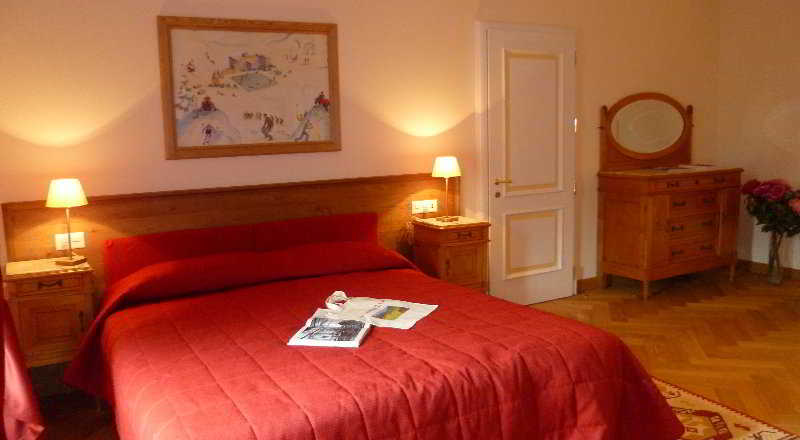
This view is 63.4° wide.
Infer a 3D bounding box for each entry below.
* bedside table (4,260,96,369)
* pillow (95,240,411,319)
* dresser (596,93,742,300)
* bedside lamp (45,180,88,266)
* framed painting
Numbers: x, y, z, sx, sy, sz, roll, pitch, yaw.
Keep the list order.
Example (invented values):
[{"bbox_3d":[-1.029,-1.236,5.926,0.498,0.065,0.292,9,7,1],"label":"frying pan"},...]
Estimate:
[{"bbox_3d":[-1.703,0.609,3.223,0.384,0.771,0.397,-6,9,-29],"label":"bedside table"},{"bbox_3d":[-0.752,0.277,3.663,1.726,0.192,0.411,-6,9,-29],"label":"pillow"},{"bbox_3d":[2.251,-0.242,5.367,1.178,1.617,0.500,-6,9,-29],"label":"dresser"},{"bbox_3d":[-1.629,0.010,3.179,0.185,0.425,0.185,-6,9,-29],"label":"bedside lamp"},{"bbox_3d":[-0.841,-0.778,3.831,1.077,0.784,0.037,-6,9,-29],"label":"framed painting"}]

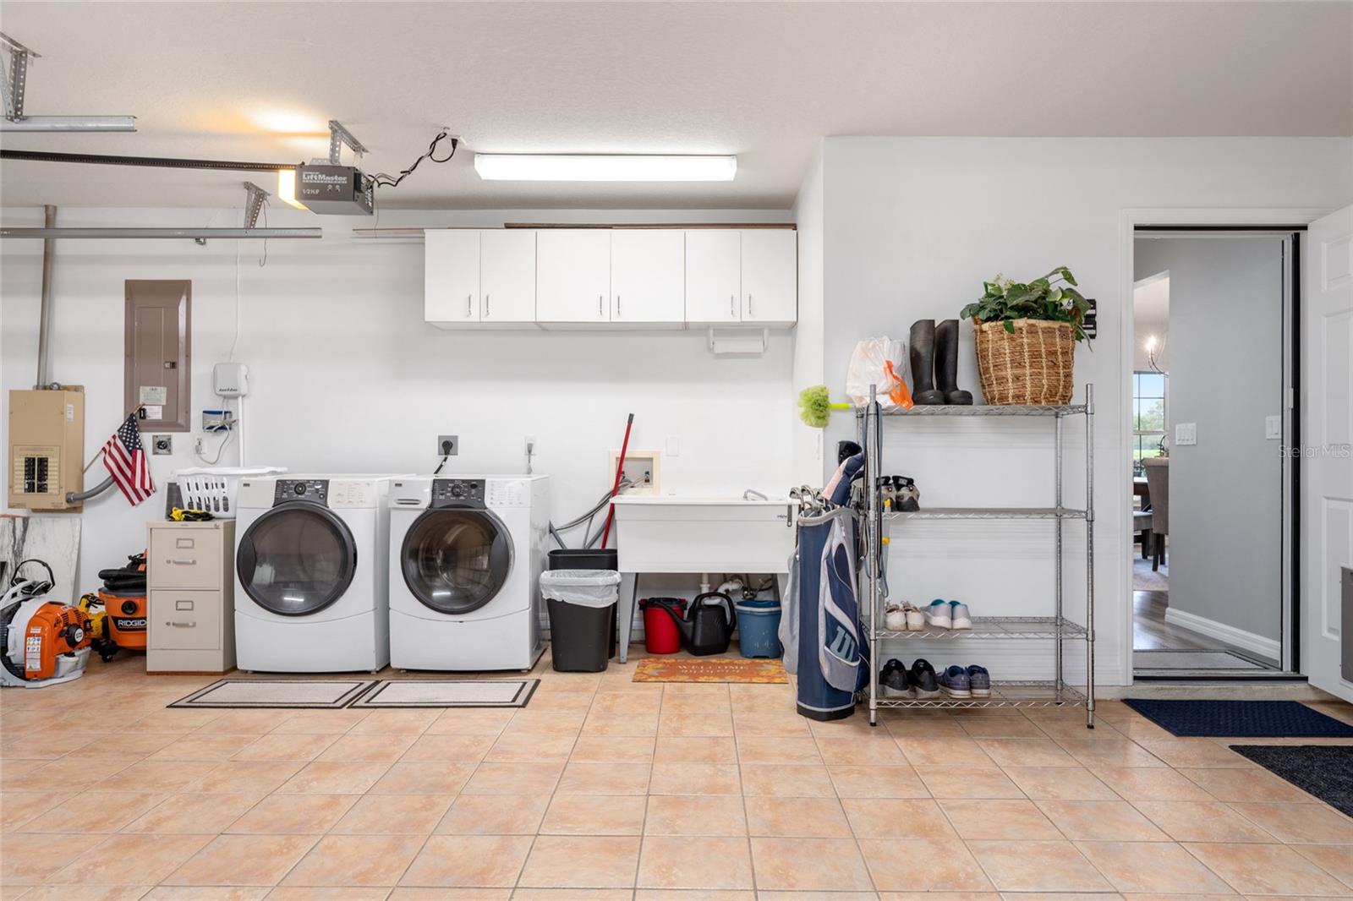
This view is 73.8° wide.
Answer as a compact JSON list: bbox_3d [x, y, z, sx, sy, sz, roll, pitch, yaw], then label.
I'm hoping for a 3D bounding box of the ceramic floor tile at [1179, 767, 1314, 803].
[{"bbox_3d":[1.882,1.112,2.992,0.300,0.008,0.300,0,0,1],"label":"ceramic floor tile"}]

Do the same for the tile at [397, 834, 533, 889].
[{"bbox_3d":[-0.554,1.111,2.434,0.299,0.010,0.299,0,0,1],"label":"tile"}]

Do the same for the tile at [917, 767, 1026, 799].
[{"bbox_3d":[0.973,1.112,3.010,0.299,0.010,0.299,0,0,1],"label":"tile"}]

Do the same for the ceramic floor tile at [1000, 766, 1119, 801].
[{"bbox_3d":[1.276,1.112,3.004,0.299,0.010,0.299,0,0,1],"label":"ceramic floor tile"}]

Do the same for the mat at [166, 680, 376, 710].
[{"bbox_3d":[-1.824,1.113,4.145,0.771,0.010,0.474,0,0,1],"label":"mat"}]

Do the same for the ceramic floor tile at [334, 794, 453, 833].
[{"bbox_3d":[-0.851,1.111,2.743,0.299,0.010,0.299,0,0,1],"label":"ceramic floor tile"}]

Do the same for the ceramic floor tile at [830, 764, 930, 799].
[{"bbox_3d":[0.670,1.112,3.016,0.299,0.010,0.299,0,0,1],"label":"ceramic floor tile"}]

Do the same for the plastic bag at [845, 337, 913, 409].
[{"bbox_3d":[0.845,-0.322,3.784,0.261,0.303,0.270,0,0,0],"label":"plastic bag"}]

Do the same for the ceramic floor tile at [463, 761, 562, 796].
[{"bbox_3d":[-0.540,1.112,3.047,0.300,0.010,0.300,0,0,1],"label":"ceramic floor tile"}]

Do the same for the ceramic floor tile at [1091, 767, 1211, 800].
[{"bbox_3d":[1.574,1.112,2.992,0.300,0.010,0.300,0,0,1],"label":"ceramic floor tile"}]

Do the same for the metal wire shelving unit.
[{"bbox_3d":[1.225,0.419,3.776,0.914,1.380,0.355,0,0,1],"label":"metal wire shelving unit"}]

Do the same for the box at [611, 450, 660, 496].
[{"bbox_3d":[-0.241,0.132,5.264,0.292,0.257,0.080,0,0,0],"label":"box"}]

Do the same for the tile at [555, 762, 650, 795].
[{"bbox_3d":[-0.242,1.121,3.060,0.304,0.010,0.304,0,0,1],"label":"tile"}]

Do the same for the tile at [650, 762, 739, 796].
[{"bbox_3d":[0.064,1.112,3.030,0.300,0.008,0.300,0,0,1],"label":"tile"}]

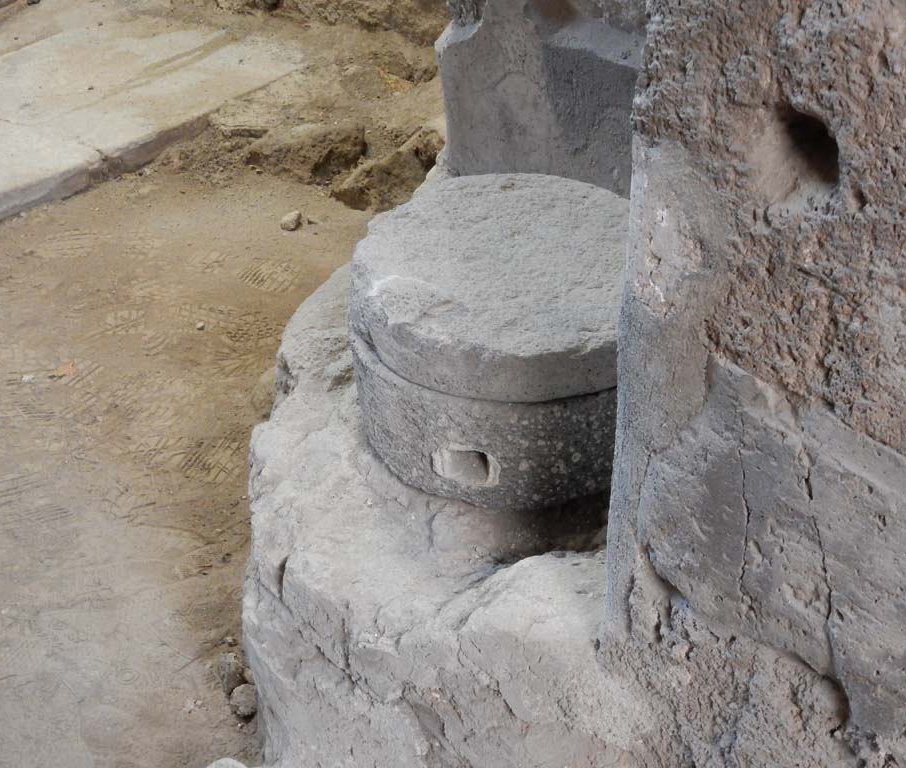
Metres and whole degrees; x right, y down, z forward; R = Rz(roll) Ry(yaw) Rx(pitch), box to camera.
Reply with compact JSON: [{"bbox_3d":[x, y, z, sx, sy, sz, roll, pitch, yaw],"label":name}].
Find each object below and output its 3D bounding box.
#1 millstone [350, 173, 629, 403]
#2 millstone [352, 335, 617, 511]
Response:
[{"bbox_3d":[0.084,-0.134,2.352,0.430,0.069,0.430,-1,38,1],"label":"millstone"},{"bbox_3d":[0.085,-0.040,2.417,0.441,0.161,0.441,-1,38,1],"label":"millstone"}]

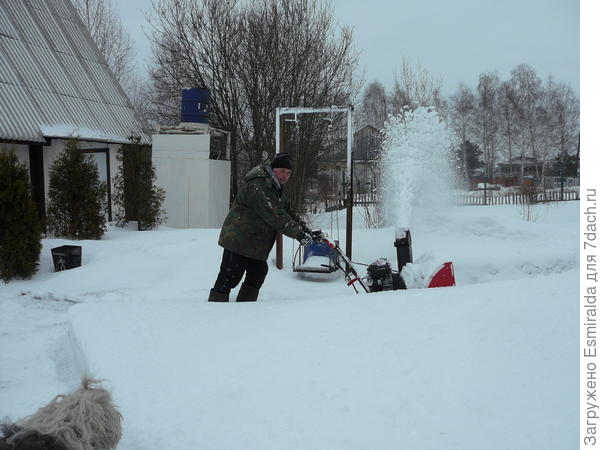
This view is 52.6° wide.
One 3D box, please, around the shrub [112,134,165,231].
[{"bbox_3d":[-3.035,-0.733,11.400,0.950,1.820,0.950,1,4,0],"label":"shrub"}]

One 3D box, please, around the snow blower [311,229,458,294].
[{"bbox_3d":[0.716,0.467,5.400,1.270,0.900,0.600,2,4,16],"label":"snow blower"}]

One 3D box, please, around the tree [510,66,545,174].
[{"bbox_3d":[21.653,-9.512,58.000,3.500,11.800,3.500,1,4,0],"label":"tree"}]

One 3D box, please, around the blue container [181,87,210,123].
[{"bbox_3d":[-2.101,-2.393,12.200,0.580,0.710,0.580,1,4,0],"label":"blue container"}]

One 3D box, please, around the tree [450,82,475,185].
[{"bbox_3d":[14.731,-8.159,55.000,2.700,9.600,2.700,1,4,0],"label":"tree"}]

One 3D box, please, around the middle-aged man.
[{"bbox_3d":[-0.380,0.142,5.550,0.920,1.600,0.620,2,4,16],"label":"middle-aged man"}]

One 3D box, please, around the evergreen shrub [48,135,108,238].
[{"bbox_3d":[-3.610,-0.533,9.800,0.950,1.750,0.950,1,4,0],"label":"evergreen shrub"}]

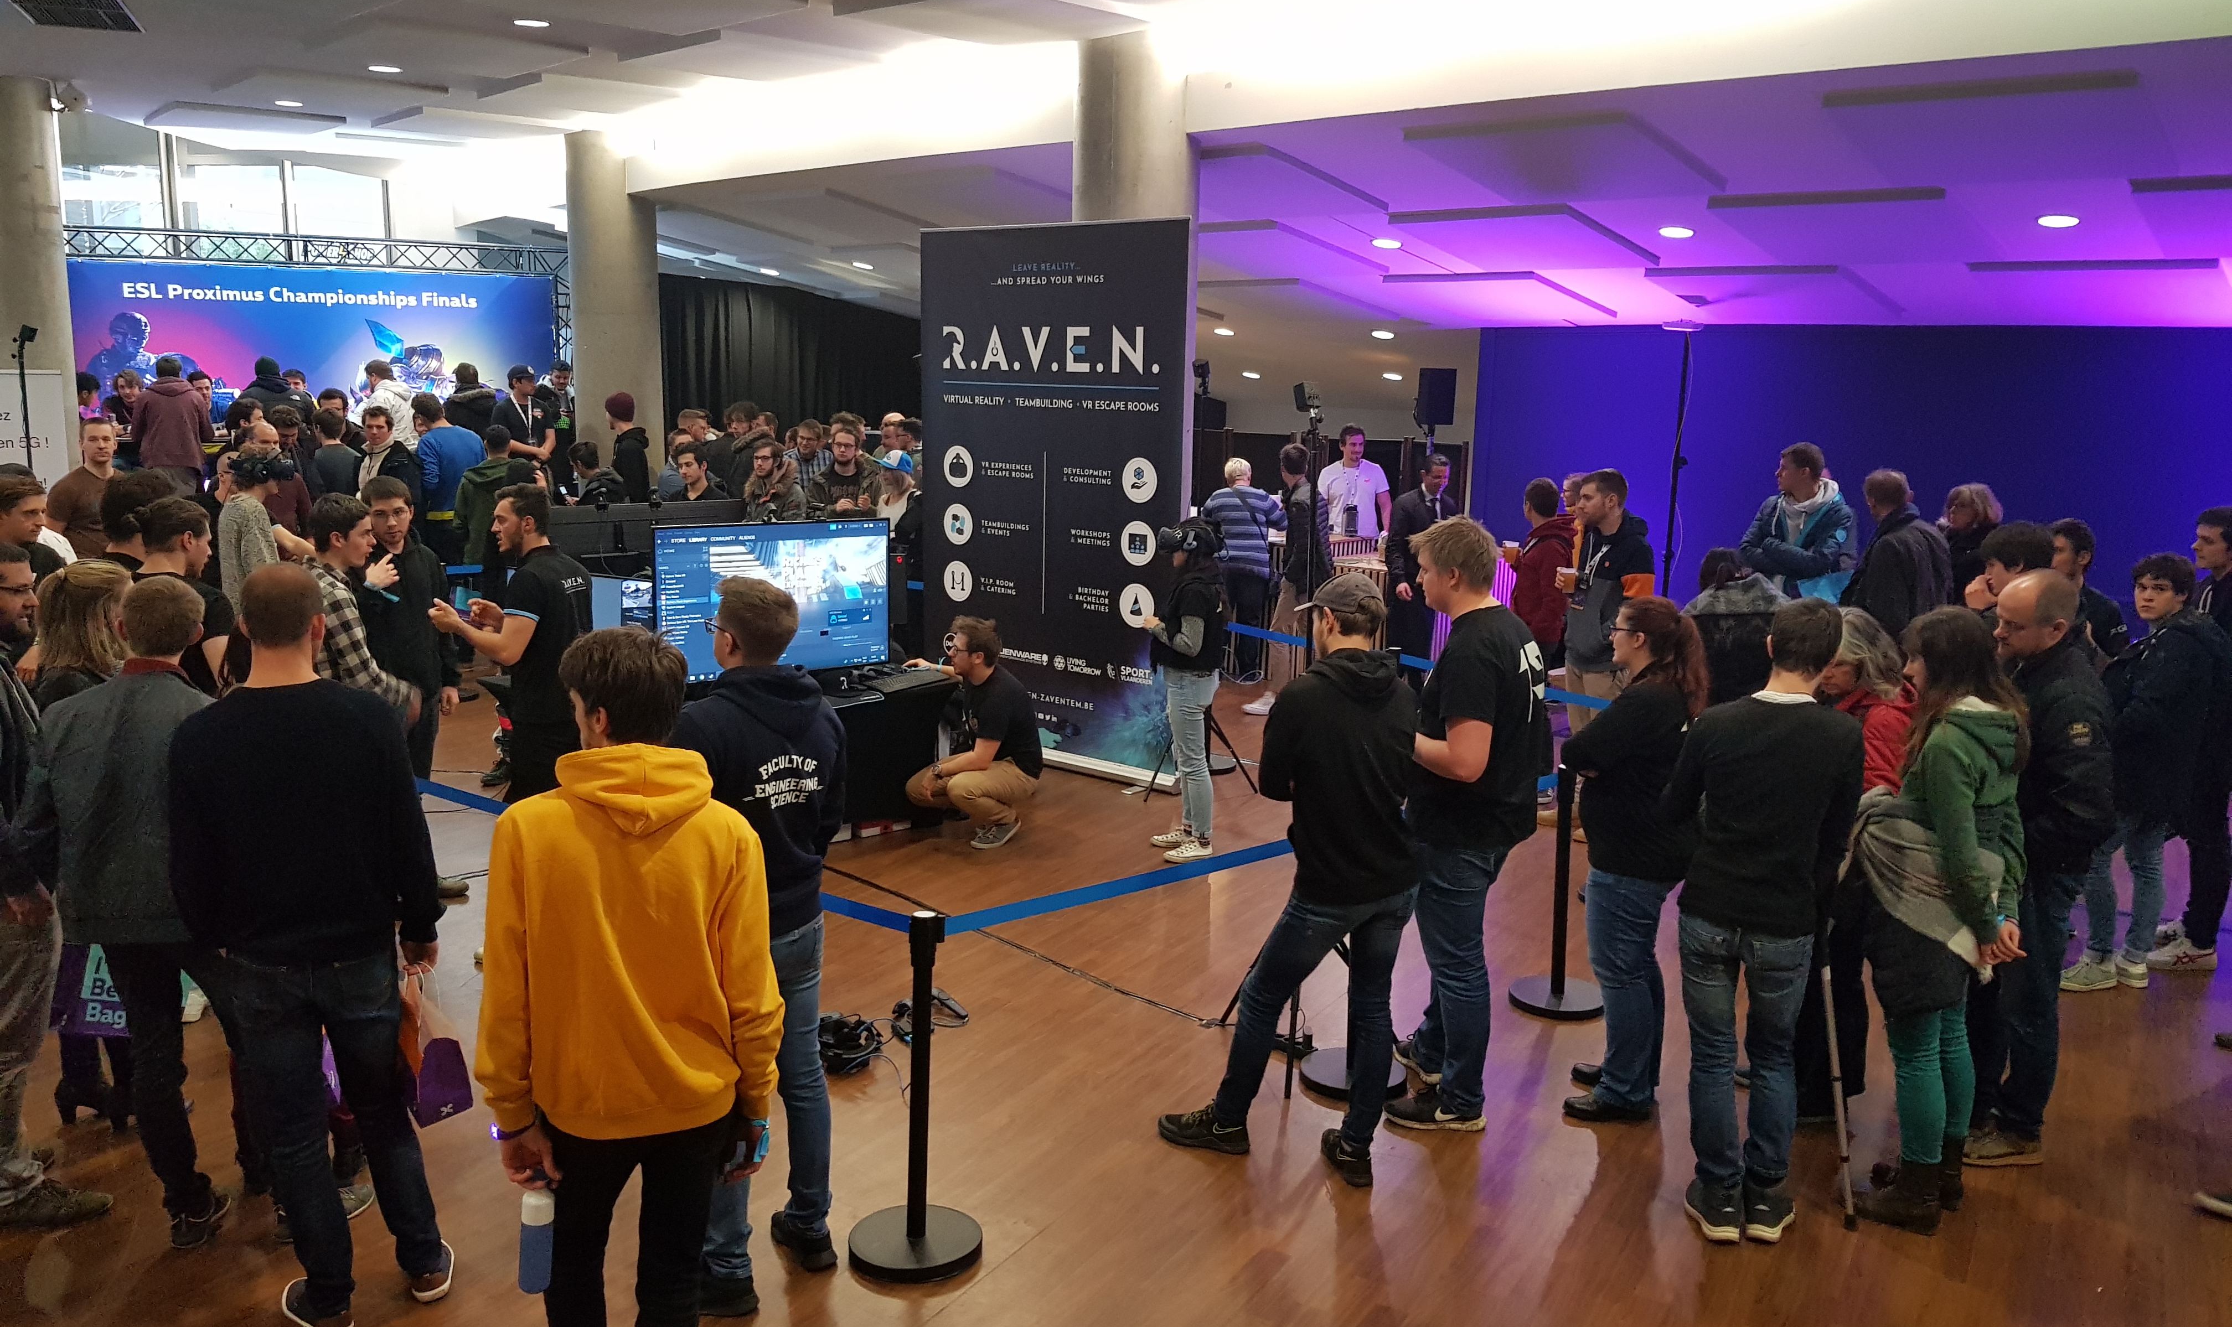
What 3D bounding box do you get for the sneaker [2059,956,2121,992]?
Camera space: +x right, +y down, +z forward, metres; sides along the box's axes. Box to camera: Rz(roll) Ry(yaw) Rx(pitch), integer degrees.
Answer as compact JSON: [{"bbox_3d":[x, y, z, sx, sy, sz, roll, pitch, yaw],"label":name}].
[{"bbox_3d":[3.733,1.186,6.444,0.270,0.120,0.105,-1,10,-14],"label":"sneaker"}]

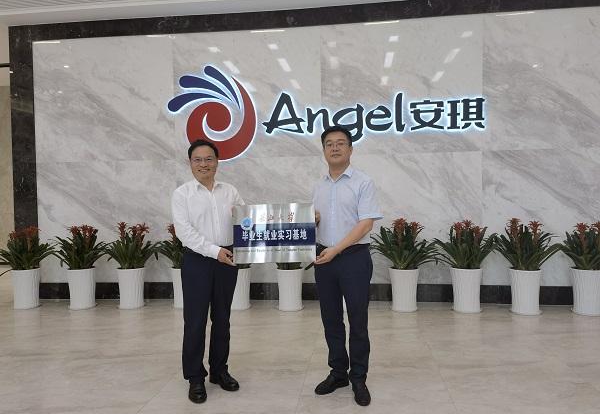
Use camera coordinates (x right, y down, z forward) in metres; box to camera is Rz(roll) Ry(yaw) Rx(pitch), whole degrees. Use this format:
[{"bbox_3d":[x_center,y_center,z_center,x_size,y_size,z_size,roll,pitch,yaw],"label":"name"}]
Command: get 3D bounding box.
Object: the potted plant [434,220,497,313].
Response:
[{"bbox_3d":[1.860,0.645,5.202,0.668,1.004,0.648,-1,2,7],"label":"potted plant"}]

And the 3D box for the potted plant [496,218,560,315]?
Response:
[{"bbox_3d":[2.470,0.632,5.104,0.666,1.016,0.646,-1,2,7],"label":"potted plant"}]

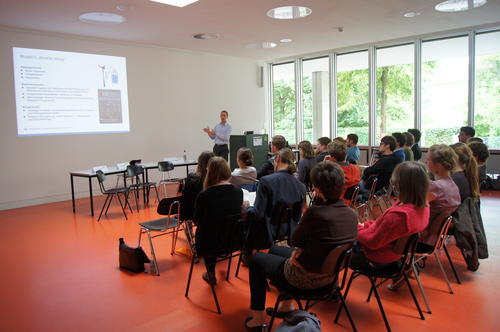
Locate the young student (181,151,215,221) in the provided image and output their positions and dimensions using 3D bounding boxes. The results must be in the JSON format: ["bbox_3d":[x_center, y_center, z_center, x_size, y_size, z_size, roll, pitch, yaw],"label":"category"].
[{"bbox_3d":[-0.637,0.406,4.664,0.800,1.220,0.500,4,9,42],"label":"young student"}]

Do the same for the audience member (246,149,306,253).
[{"bbox_3d":[0.134,0.461,3.759,0.860,1.270,0.520,4,9,42],"label":"audience member"}]

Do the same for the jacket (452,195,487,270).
[{"bbox_3d":[2.078,0.597,3.483,0.250,0.650,0.460,4,9,42],"label":"jacket"}]

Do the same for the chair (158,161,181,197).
[{"bbox_3d":[-1.544,0.316,7.625,0.520,0.790,0.490,4,8,39],"label":"chair"}]

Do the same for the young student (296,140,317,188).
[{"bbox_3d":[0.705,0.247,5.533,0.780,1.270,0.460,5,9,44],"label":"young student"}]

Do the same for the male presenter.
[{"bbox_3d":[-0.678,-0.240,7.738,0.500,1.820,0.550,4,8,40],"label":"male presenter"}]

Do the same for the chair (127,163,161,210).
[{"bbox_3d":[-2.056,0.385,7.143,0.520,0.790,0.490,3,8,35],"label":"chair"}]

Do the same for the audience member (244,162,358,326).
[{"bbox_3d":[0.365,0.591,2.659,0.780,1.250,0.540,4,9,43],"label":"audience member"}]

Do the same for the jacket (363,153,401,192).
[{"bbox_3d":[1.964,0.096,5.550,0.450,0.620,0.480,4,9,43],"label":"jacket"}]

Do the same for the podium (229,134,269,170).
[{"bbox_3d":[0.012,-0.146,9.126,0.490,1.220,0.750,4,9,42],"label":"podium"}]

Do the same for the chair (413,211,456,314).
[{"bbox_3d":[1.429,0.724,3.196,0.500,0.790,0.540,-9,9,-44],"label":"chair"}]

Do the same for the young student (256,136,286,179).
[{"bbox_3d":[0.264,0.264,5.179,0.800,1.340,0.520,5,9,44],"label":"young student"}]

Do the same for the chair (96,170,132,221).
[{"bbox_3d":[-2.305,0.480,6.318,0.530,0.800,0.490,-2,7,-2],"label":"chair"}]

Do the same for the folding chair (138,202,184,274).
[{"bbox_3d":[-0.926,0.700,4.100,0.530,0.790,0.500,4,9,42],"label":"folding chair"}]

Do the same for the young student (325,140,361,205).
[{"bbox_3d":[1.011,0.322,4.654,0.860,1.275,0.540,4,9,42],"label":"young student"}]

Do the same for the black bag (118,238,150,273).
[{"bbox_3d":[-1.254,0.958,4.058,0.300,0.310,0.160,3,8,35],"label":"black bag"}]

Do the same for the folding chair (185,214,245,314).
[{"bbox_3d":[-0.220,0.765,3.315,0.520,0.790,0.490,5,9,44],"label":"folding chair"}]

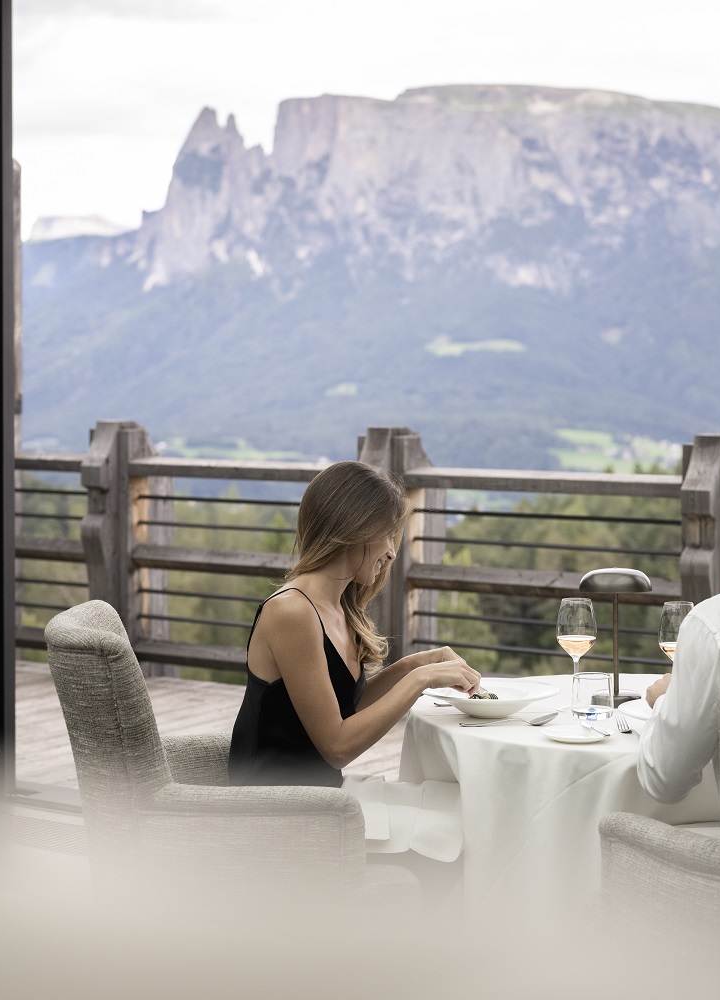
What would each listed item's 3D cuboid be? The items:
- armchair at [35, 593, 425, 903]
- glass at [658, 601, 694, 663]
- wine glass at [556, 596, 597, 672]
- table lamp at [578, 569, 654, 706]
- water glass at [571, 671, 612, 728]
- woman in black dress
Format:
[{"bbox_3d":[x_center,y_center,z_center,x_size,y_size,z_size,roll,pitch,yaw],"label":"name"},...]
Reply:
[{"bbox_3d":[-0.250,0.714,4.186,0.710,0.950,0.650,0,4,3],"label":"armchair"},{"bbox_3d":[0.649,0.323,4.244,0.082,0.224,0.082,0,4,0],"label":"glass"},{"bbox_3d":[0.448,0.319,4.294,0.082,0.224,0.082,0,4,0],"label":"wine glass"},{"bbox_3d":[0.538,0.284,4.366,0.153,0.285,0.153,0,4,0],"label":"table lamp"},{"bbox_3d":[0.469,0.396,4.199,0.084,0.084,0.084,0,4,0],"label":"water glass"},{"bbox_3d":[0.000,0.559,4.186,0.600,1.260,0.460,1,4,9],"label":"woman in black dress"}]

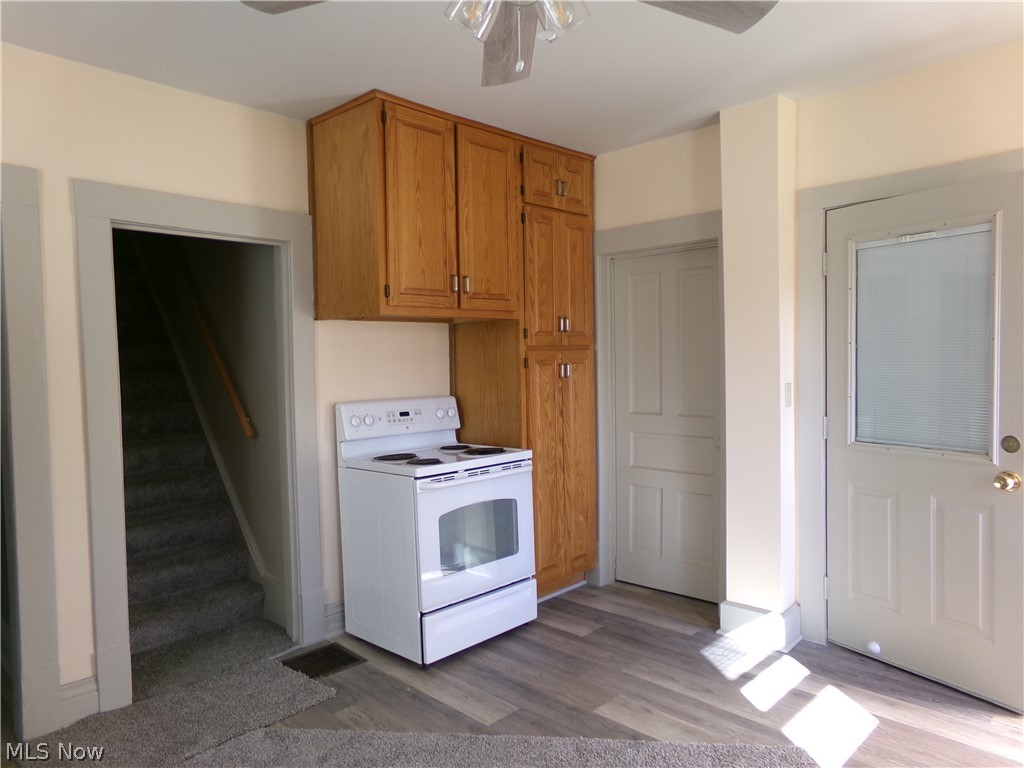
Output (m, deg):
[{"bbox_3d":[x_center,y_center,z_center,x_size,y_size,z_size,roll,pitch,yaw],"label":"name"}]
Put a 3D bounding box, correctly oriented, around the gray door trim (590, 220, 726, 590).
[{"bbox_3d":[0.867,0.150,4.063,0.973,2.136,0.077,1,3,42],"label":"gray door trim"}]

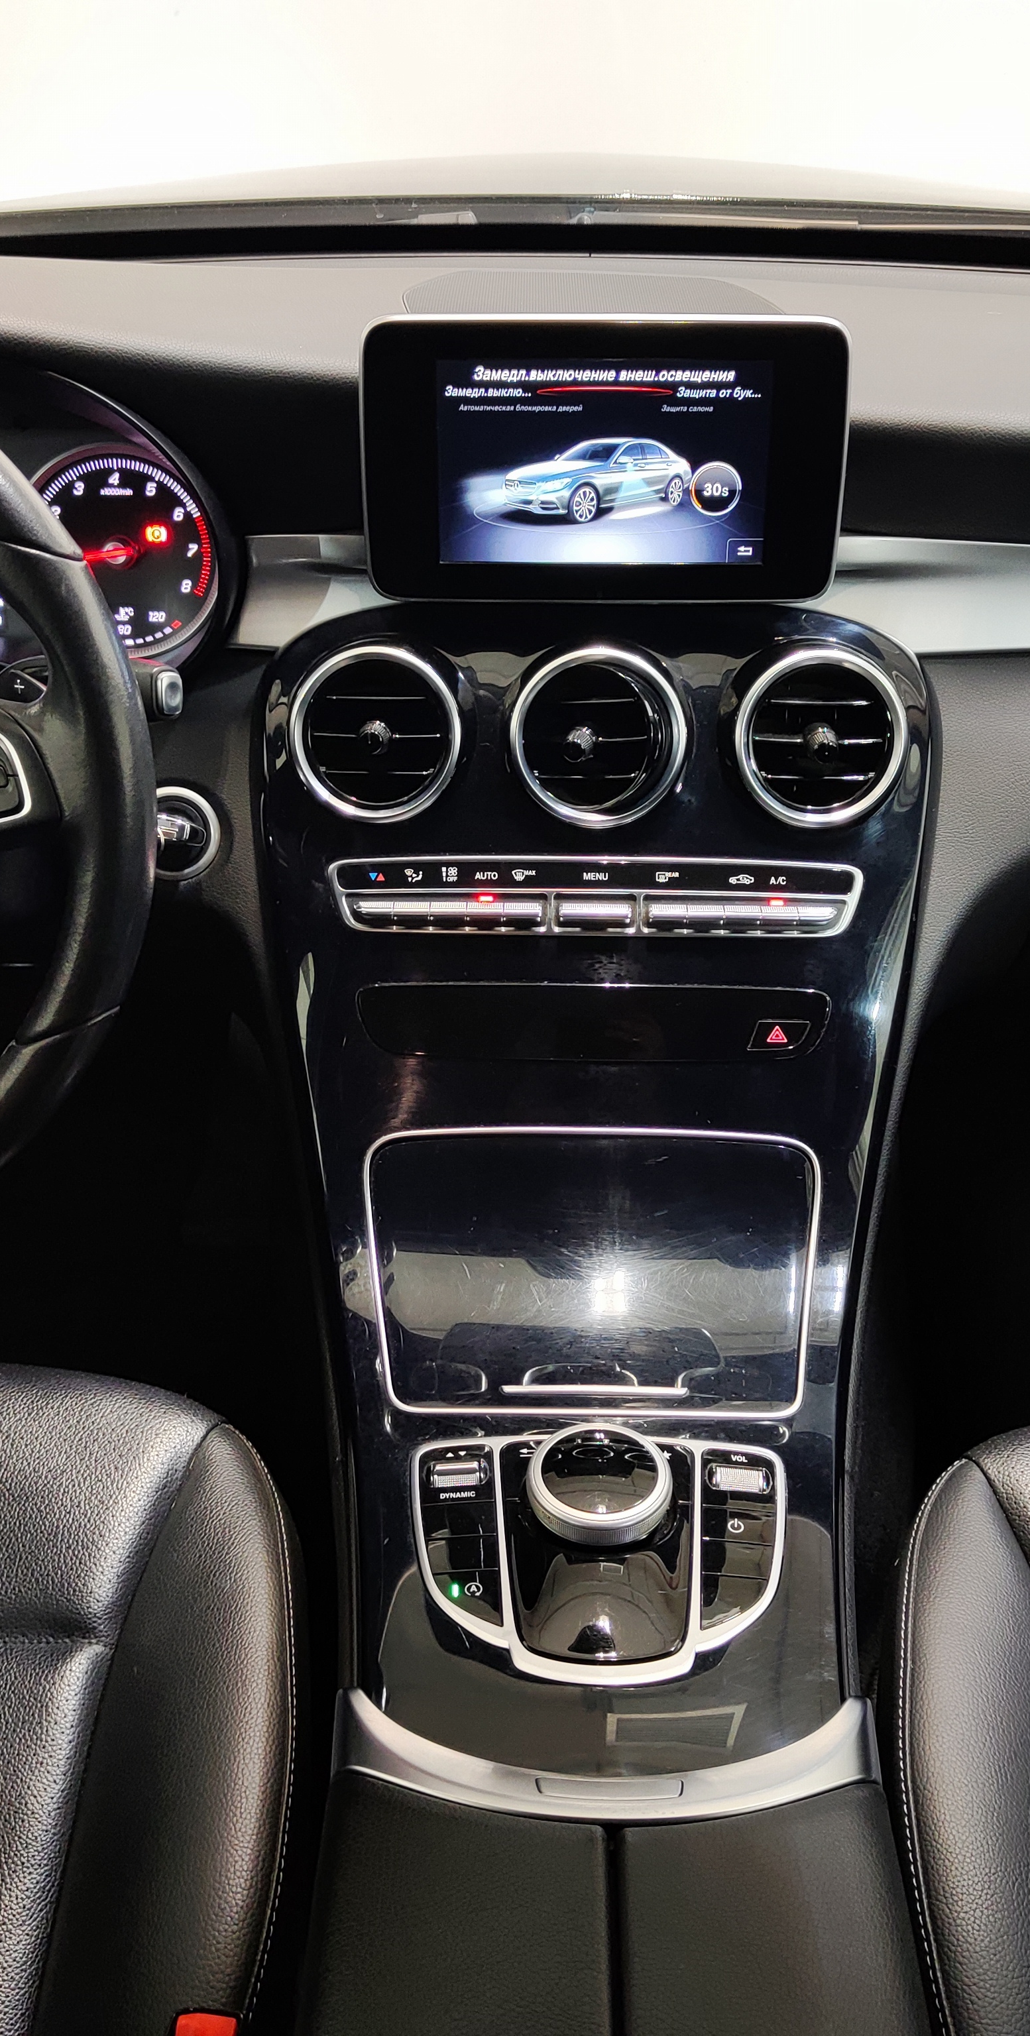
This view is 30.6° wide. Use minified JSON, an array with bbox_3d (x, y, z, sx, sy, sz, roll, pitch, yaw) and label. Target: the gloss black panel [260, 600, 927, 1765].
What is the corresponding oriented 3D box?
[{"bbox_3d":[0.037,0.049,0.816,0.310,0.100,0.534,1,66,2],"label":"gloss black panel"}]

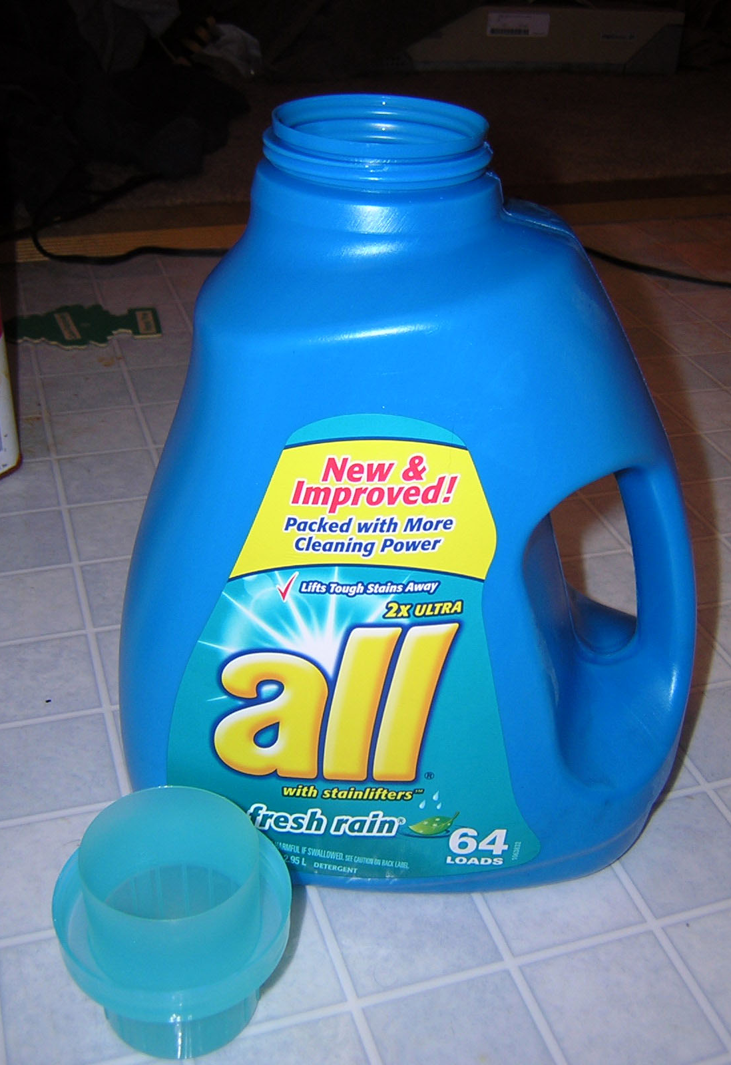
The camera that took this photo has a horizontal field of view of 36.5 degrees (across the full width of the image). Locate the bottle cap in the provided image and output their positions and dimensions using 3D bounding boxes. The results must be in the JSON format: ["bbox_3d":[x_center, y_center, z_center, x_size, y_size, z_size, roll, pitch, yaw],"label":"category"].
[{"bbox_3d":[-0.058,0.120,0.339,0.071,0.067,0.071,3,34,-2],"label":"bottle cap"}]

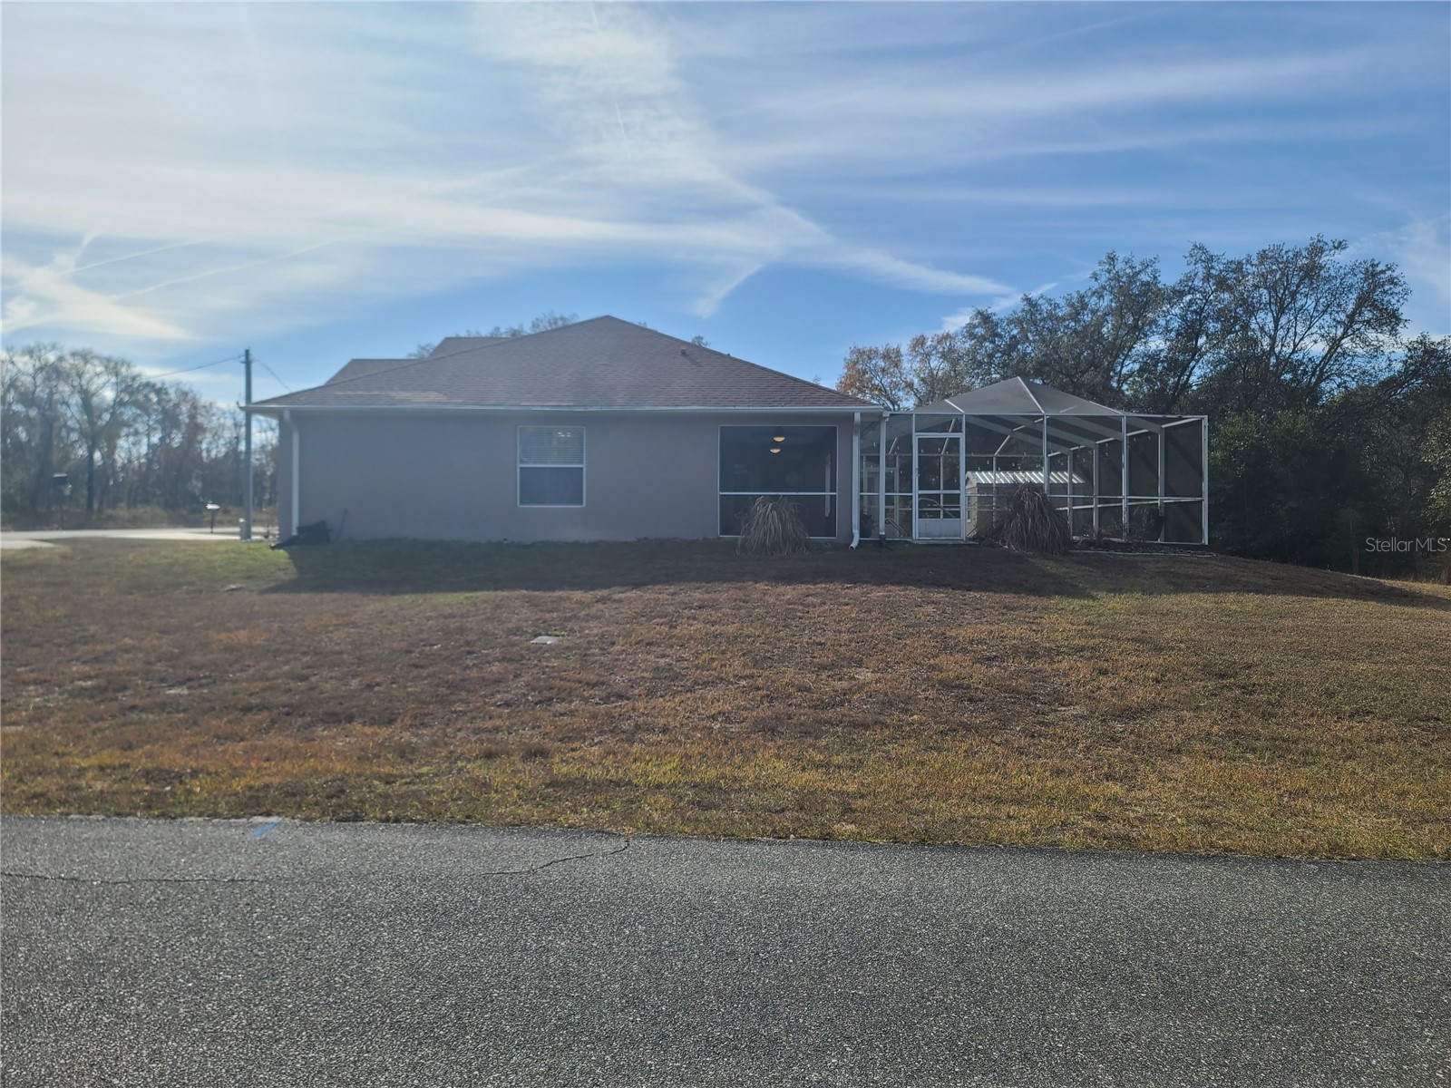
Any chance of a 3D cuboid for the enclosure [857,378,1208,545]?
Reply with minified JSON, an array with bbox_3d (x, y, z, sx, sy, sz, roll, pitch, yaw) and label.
[{"bbox_3d":[6.140,-1.900,26.100,6.900,3.620,10.900,0,1,1],"label":"enclosure"}]

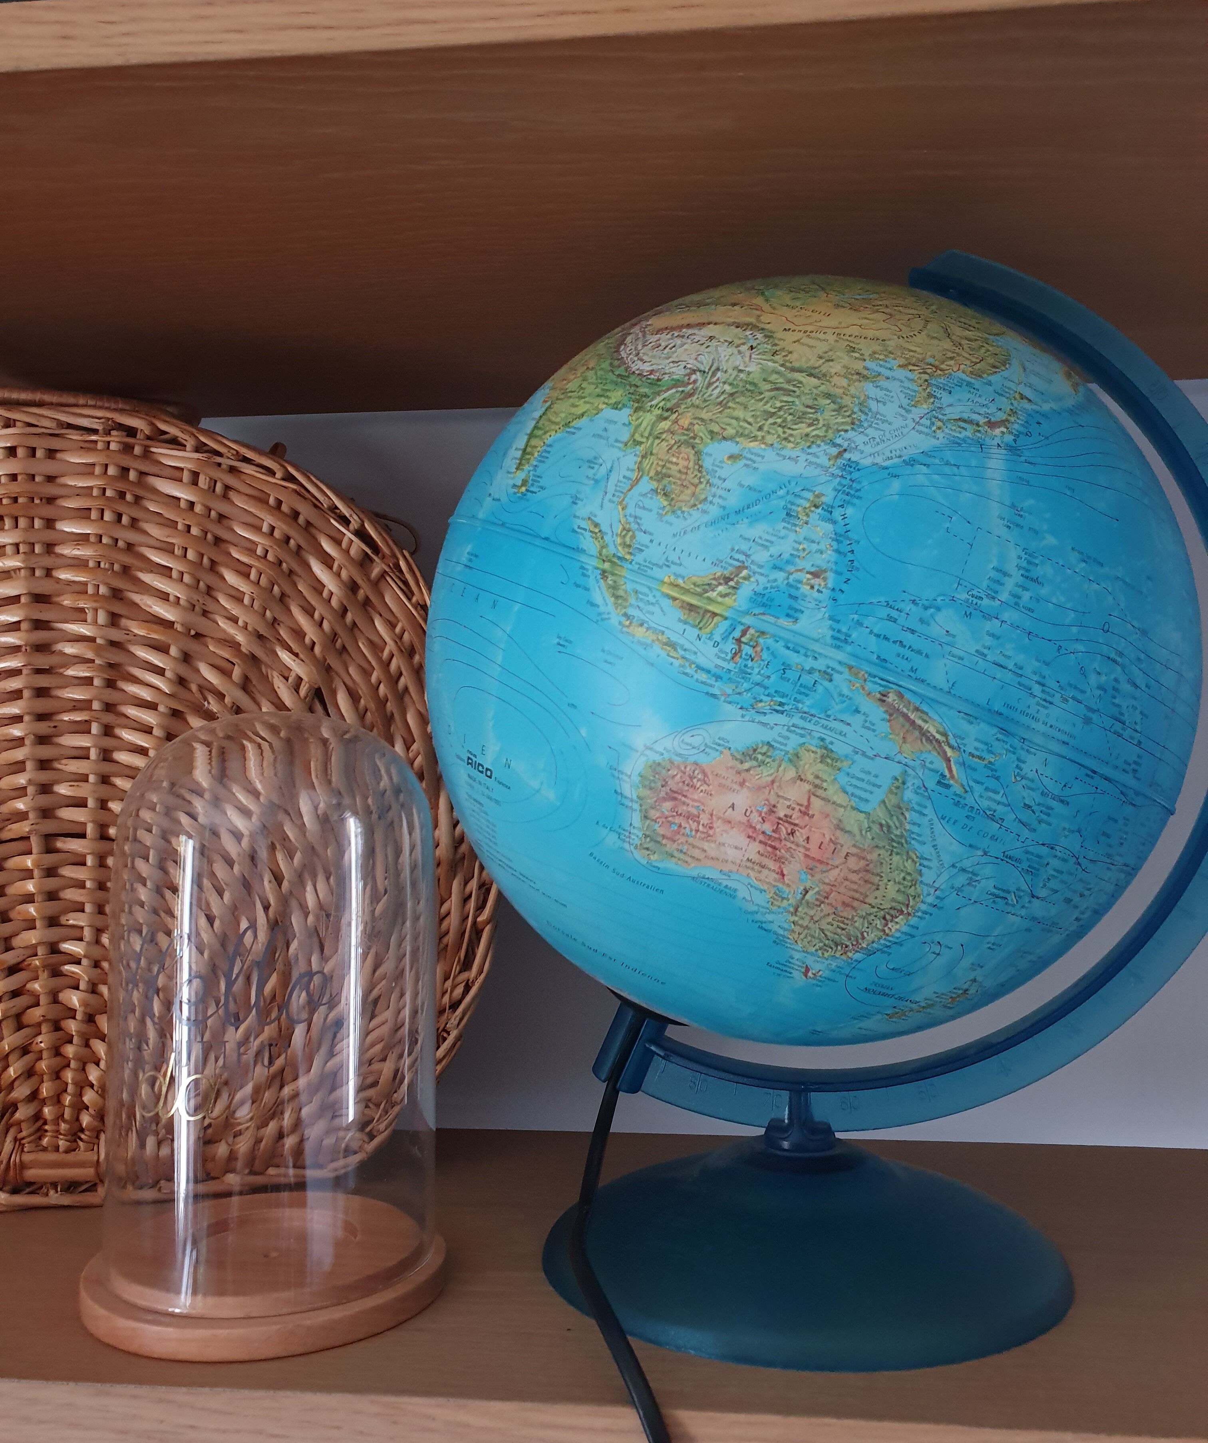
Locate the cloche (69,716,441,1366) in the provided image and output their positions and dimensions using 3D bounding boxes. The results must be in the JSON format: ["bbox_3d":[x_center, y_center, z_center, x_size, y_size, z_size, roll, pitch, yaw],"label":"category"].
[{"bbox_3d":[-0.124,0.103,0.461,0.129,0.214,0.129,0,-6,6],"label":"cloche"}]

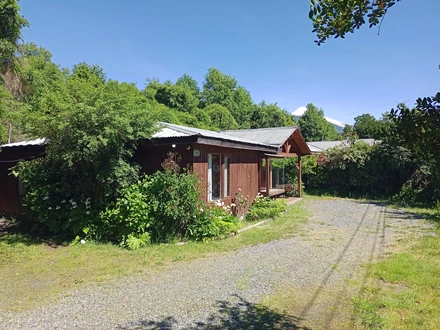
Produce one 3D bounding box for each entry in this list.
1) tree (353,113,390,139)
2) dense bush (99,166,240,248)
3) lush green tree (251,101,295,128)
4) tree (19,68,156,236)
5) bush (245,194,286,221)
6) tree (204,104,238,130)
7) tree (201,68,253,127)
[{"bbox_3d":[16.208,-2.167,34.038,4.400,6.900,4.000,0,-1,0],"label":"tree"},{"bbox_3d":[-1.192,0.881,7.489,3.200,1.650,1.700,0,-1,0],"label":"dense bush"},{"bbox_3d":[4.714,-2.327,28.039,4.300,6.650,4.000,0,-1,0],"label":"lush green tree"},{"bbox_3d":[-3.544,-0.454,8.508,3.700,4.350,3.200,0,-1,0],"label":"tree"},{"bbox_3d":[1.589,1.407,11.082,0.950,0.740,1.600,0,-1,24],"label":"bush"},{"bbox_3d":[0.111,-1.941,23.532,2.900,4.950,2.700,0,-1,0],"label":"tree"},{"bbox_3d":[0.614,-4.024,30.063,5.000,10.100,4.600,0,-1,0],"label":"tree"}]

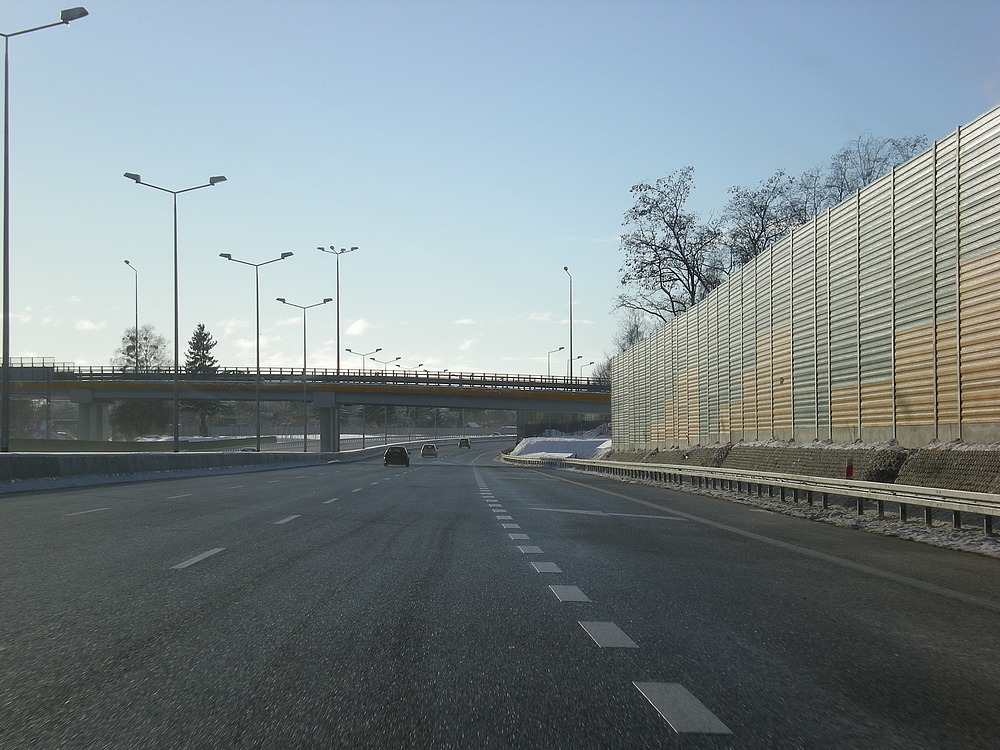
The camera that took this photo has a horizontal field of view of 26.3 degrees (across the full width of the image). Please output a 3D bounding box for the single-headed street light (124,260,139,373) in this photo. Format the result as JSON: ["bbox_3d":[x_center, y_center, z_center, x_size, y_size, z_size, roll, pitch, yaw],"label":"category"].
[{"bbox_3d":[-38.281,-5.284,221.772,0.400,13.260,2.300,-1,-2,19],"label":"single-headed street light"}]

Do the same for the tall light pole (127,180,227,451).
[{"bbox_3d":[-13.985,-2.298,92.278,4.500,12.900,0.400,0,-2,-1],"label":"tall light pole"}]

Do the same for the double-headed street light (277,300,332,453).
[{"bbox_3d":[-15.413,0.350,169.078,4.500,12.900,0.400,0,-2,-1],"label":"double-headed street light"}]

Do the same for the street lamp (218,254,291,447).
[{"bbox_3d":[-14.626,-1.006,128.680,4.500,12.830,0.400,0,-2,-1],"label":"street lamp"}]

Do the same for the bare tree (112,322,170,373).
[{"bbox_3d":[-47.039,1.207,279.722,7.600,16.180,7.200,0,-2,0],"label":"bare tree"}]

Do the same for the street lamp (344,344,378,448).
[{"bbox_3d":[-16.541,3.392,260.774,4.400,13.140,0.400,0,-2,0],"label":"street lamp"}]

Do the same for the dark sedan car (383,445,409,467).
[{"bbox_3d":[-7.210,5.756,151.000,1.740,1.460,4.200,0,-2,-1],"label":"dark sedan car"}]

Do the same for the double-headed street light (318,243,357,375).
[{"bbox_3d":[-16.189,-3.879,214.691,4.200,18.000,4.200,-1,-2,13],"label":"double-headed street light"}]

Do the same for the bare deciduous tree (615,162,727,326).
[{"bbox_3d":[10.057,-3.627,123.711,7.000,16.830,6.800,0,-2,0],"label":"bare deciduous tree"}]

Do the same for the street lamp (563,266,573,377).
[{"bbox_3d":[6.622,-4.299,206.788,0.400,12.330,2.200,-1,-2,18],"label":"street lamp"}]

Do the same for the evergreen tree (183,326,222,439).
[{"bbox_3d":[-36.713,0.634,264.757,5.400,14.170,5.200,0,-2,0],"label":"evergreen tree"}]

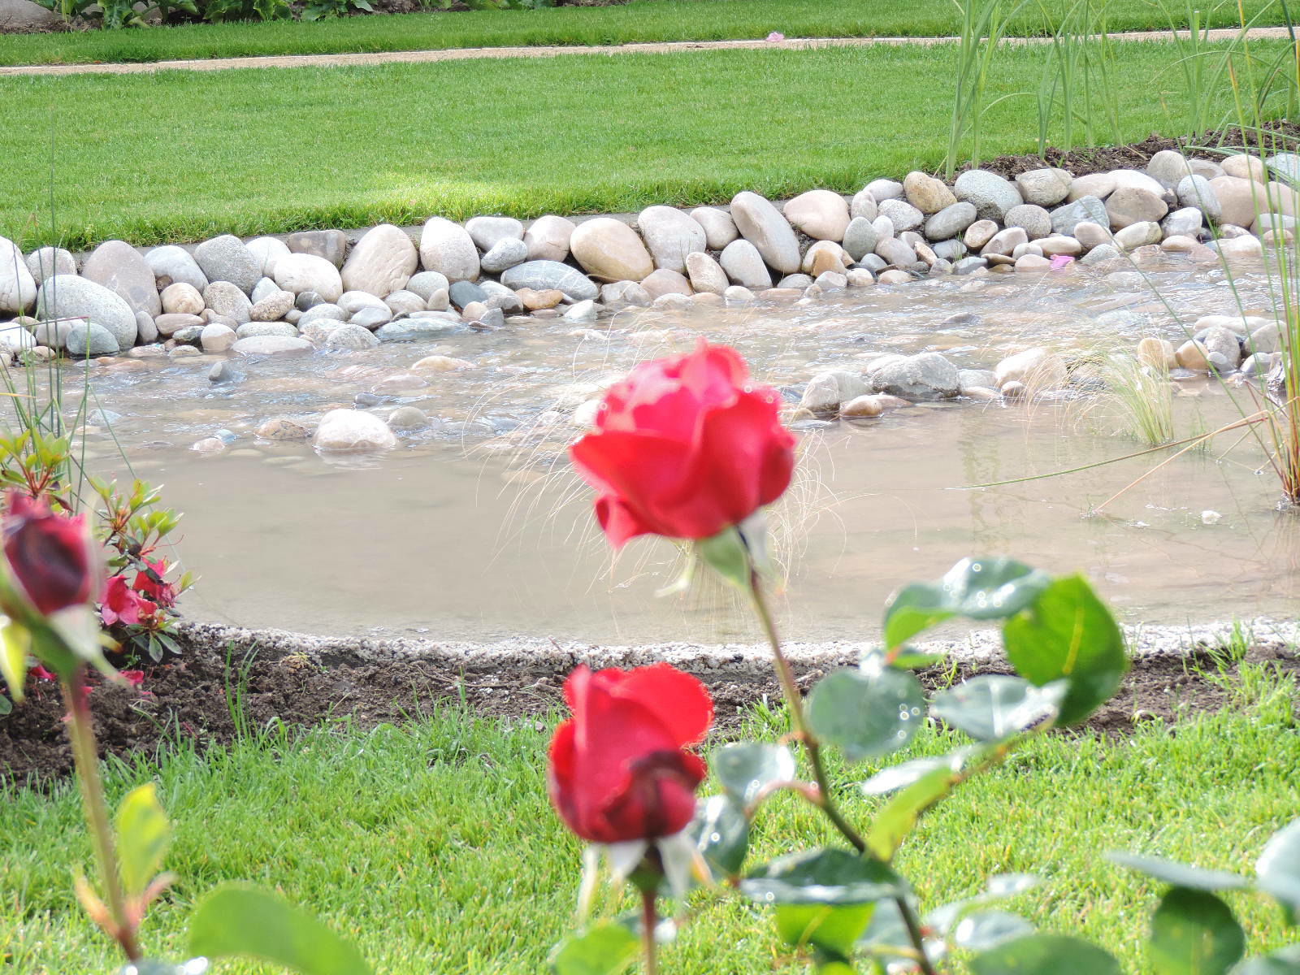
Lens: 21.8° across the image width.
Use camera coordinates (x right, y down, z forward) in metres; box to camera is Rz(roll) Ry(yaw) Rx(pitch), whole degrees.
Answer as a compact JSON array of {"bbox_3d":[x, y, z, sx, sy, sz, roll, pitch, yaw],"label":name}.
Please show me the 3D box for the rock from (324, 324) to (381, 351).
[{"bbox_3d":[-0.559,-0.276,6.360,0.106,0.065,0.090,-1,17,-5],"label":"rock"}]

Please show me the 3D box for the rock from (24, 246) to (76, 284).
[{"bbox_3d":[-1.123,-0.410,6.338,0.097,0.088,0.079,0,15,0],"label":"rock"}]

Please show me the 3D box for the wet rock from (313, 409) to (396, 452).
[{"bbox_3d":[-0.543,-0.103,6.210,0.150,0.090,0.120,0,14,0],"label":"wet rock"}]

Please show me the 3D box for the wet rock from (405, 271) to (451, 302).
[{"bbox_3d":[-0.442,-0.399,6.747,0.091,0.067,0.077,0,14,0],"label":"wet rock"}]

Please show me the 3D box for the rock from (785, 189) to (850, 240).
[{"bbox_3d":[0.346,-0.559,6.970,0.141,0.105,0.115,1,17,3],"label":"rock"}]

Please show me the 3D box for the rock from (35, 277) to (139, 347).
[{"bbox_3d":[-1.013,-0.317,6.077,0.194,0.120,0.108,24,14,-6],"label":"rock"}]

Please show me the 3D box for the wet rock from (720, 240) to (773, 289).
[{"bbox_3d":[0.187,-0.433,6.570,0.079,0.107,0.071,-24,14,6],"label":"wet rock"}]

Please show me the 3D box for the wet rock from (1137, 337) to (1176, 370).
[{"bbox_3d":[1.031,-0.269,6.870,0.082,0.070,0.075,0,14,0],"label":"wet rock"}]

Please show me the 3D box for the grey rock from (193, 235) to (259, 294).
[{"bbox_3d":[-0.915,-0.480,7.300,0.142,0.125,0.120,0,14,0],"label":"grey rock"}]

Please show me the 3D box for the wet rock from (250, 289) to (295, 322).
[{"bbox_3d":[-0.695,-0.336,6.224,0.086,0.052,0.057,-19,15,5],"label":"wet rock"}]

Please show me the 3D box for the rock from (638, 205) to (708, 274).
[{"bbox_3d":[0.048,-0.519,7.100,0.145,0.145,0.107,0,14,0],"label":"rock"}]

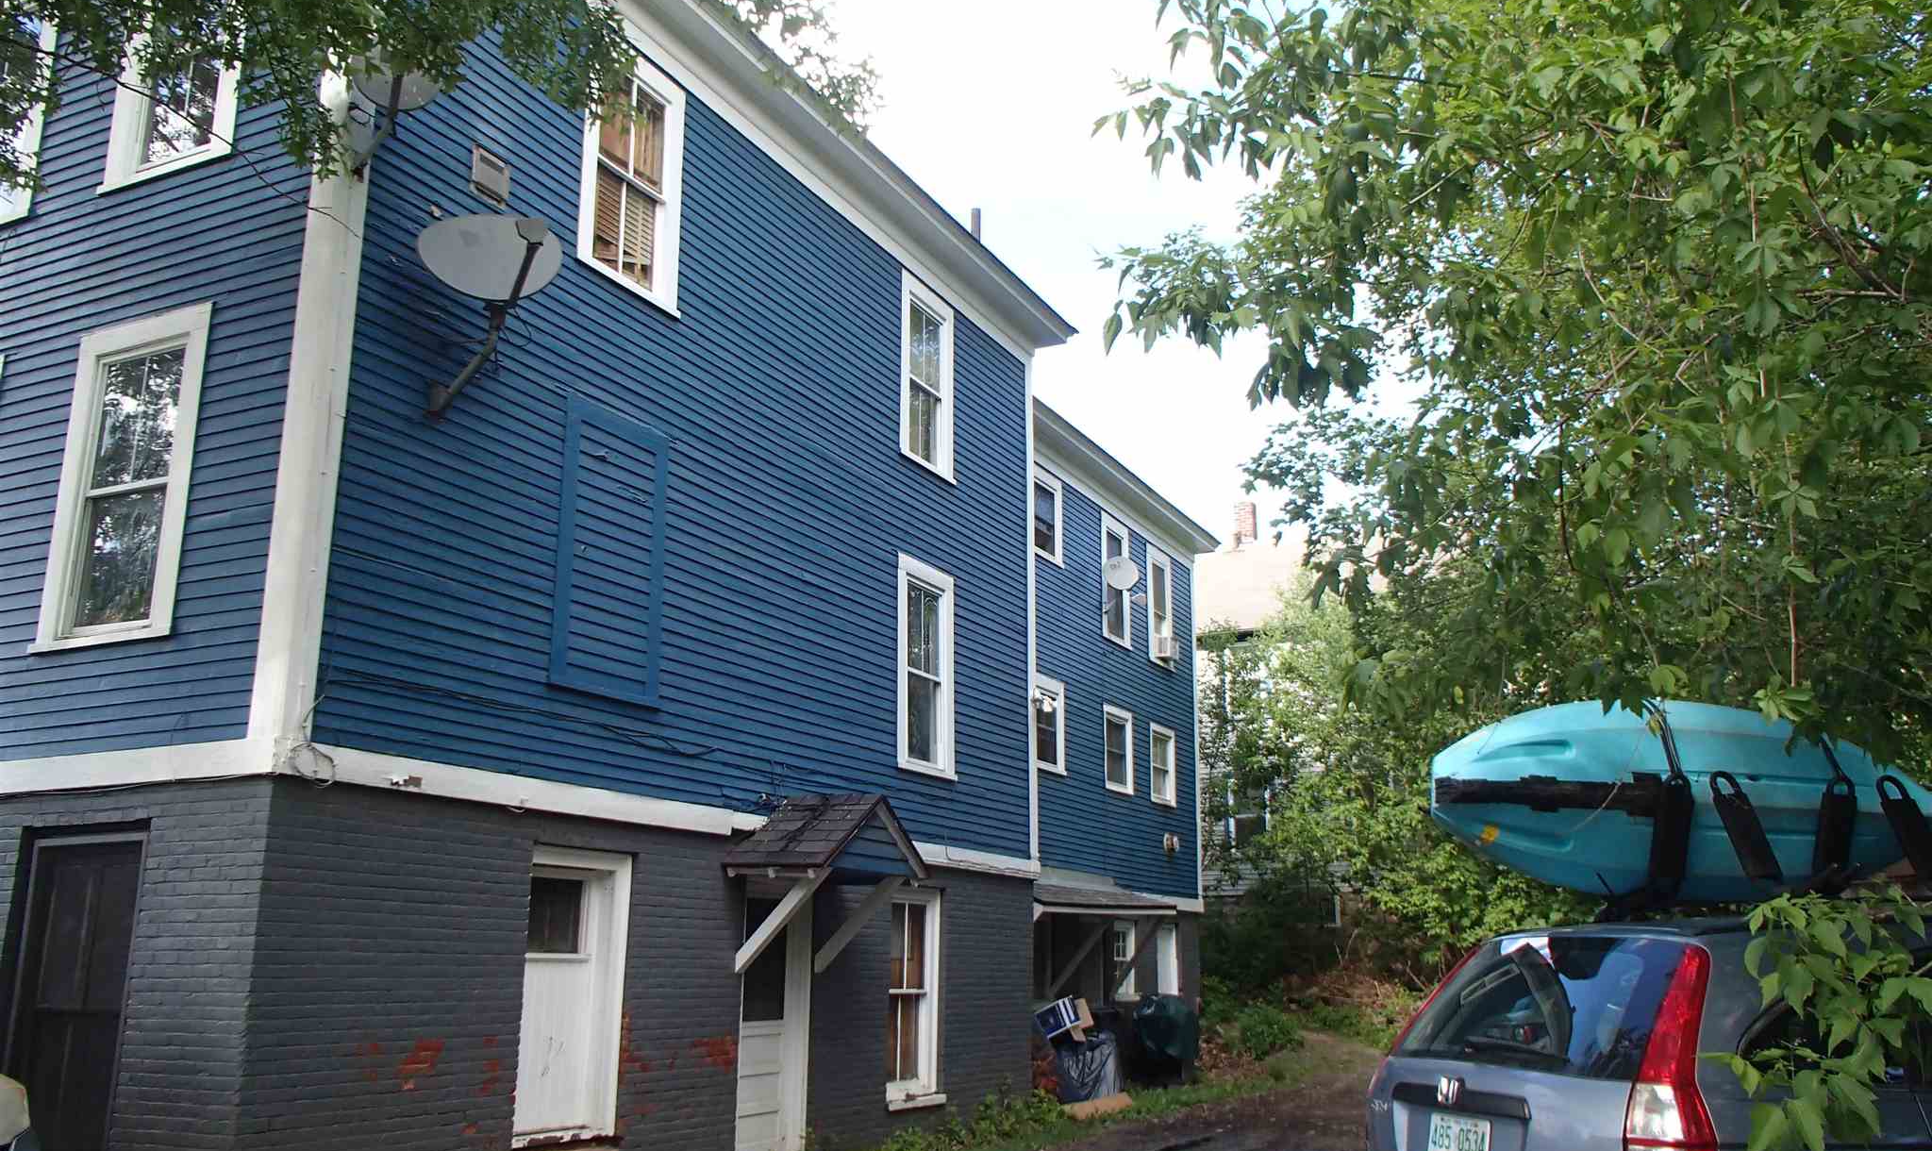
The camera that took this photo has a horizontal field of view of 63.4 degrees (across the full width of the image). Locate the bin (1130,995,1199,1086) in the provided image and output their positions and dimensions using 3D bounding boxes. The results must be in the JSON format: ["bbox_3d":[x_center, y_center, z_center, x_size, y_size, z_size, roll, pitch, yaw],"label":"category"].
[{"bbox_3d":[2.394,5.690,19.093,0.700,1.070,0.700,-7,-16,26],"label":"bin"}]

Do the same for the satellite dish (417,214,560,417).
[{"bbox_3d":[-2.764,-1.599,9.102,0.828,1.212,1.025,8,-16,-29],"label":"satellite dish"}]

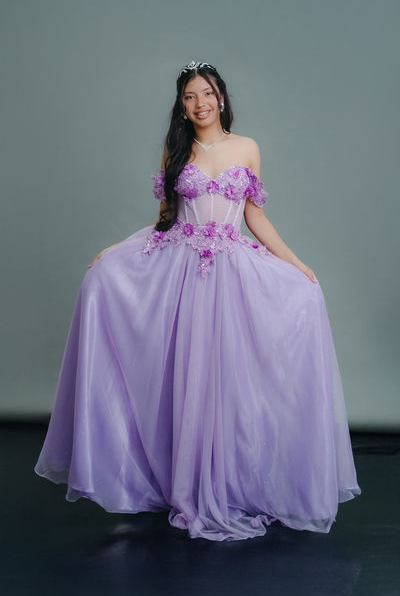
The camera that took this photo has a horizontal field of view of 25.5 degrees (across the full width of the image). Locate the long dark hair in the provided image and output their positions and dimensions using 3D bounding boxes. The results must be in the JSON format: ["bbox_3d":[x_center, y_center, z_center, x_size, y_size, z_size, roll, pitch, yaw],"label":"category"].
[{"bbox_3d":[-0.018,-0.542,3.200,0.275,0.585,0.250,0,2,0],"label":"long dark hair"}]

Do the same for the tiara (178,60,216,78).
[{"bbox_3d":[-0.009,-0.818,3.170,0.135,0.055,0.090,-7,0,6],"label":"tiara"}]

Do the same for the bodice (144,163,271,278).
[{"bbox_3d":[0.027,-0.281,3.180,0.435,0.400,0.270,0,2,-4],"label":"bodice"}]

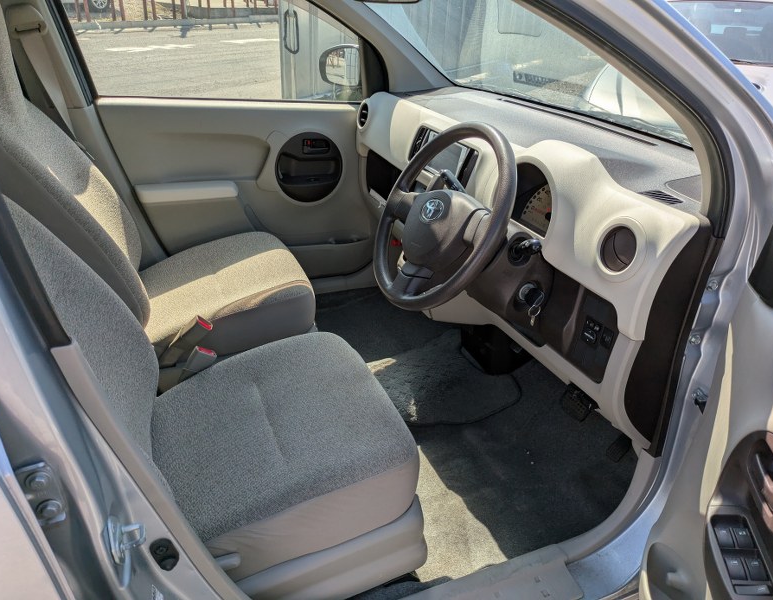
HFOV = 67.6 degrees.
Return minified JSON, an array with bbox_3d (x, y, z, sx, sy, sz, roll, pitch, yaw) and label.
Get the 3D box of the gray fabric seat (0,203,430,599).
[{"bbox_3d":[-0.404,0.059,0.959,0.870,1.030,0.510,-10,30,-21],"label":"gray fabric seat"}]

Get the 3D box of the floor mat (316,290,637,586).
[{"bbox_3d":[0.106,0.216,1.752,0.670,0.140,1.290,-10,30,-21],"label":"floor mat"}]

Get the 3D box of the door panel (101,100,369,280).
[{"bbox_3d":[-0.428,-0.338,1.957,0.910,0.690,0.130,-10,30,-21],"label":"door panel"}]

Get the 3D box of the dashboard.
[{"bbox_3d":[0.306,-0.246,1.552,0.500,0.535,1.380,-10,30,-21],"label":"dashboard"}]

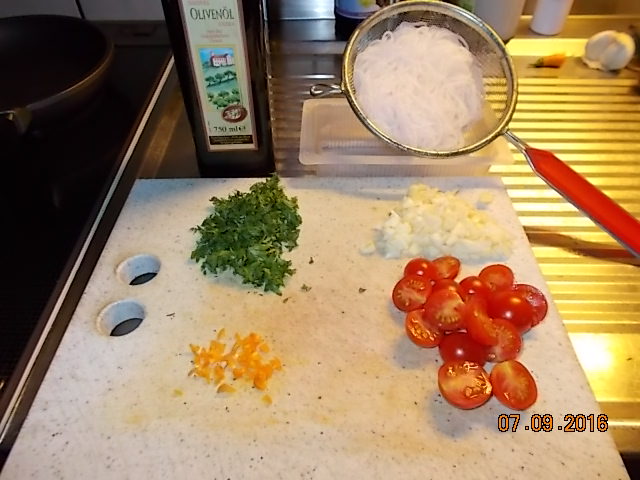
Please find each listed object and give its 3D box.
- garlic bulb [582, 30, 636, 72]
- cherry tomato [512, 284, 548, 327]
[{"bbox_3d":[0.362,-0.236,0.602,0.054,0.047,0.052,0,45,0],"label":"garlic bulb"},{"bbox_3d":[0.136,0.043,0.315,0.026,0.015,0.027,7,49,-6],"label":"cherry tomato"}]

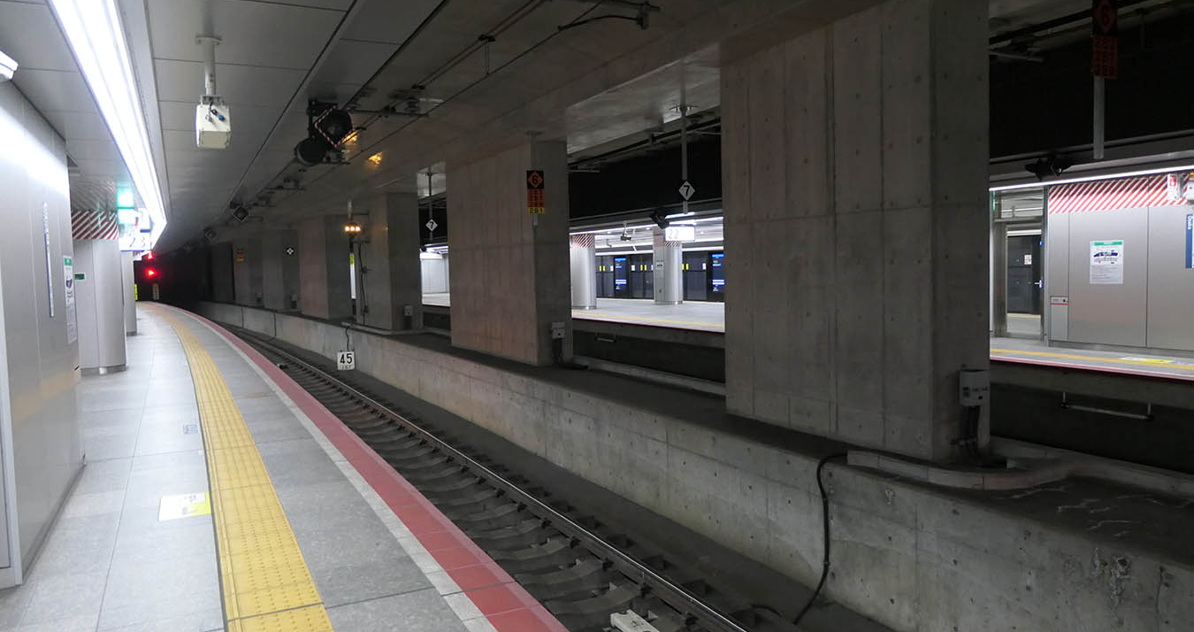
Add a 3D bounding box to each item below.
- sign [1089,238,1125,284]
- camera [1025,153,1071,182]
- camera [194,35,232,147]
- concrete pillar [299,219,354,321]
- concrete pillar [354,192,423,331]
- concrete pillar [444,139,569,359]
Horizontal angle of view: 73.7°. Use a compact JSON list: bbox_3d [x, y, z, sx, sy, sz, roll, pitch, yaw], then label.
[{"bbox_3d":[8.034,-0.843,12.543,0.020,0.720,0.520,-3,4,-28],"label":"sign"},{"bbox_3d":[6.287,-2.071,11.108,0.420,0.360,0.460,-3,4,-28],"label":"camera"},{"bbox_3d":[-1.972,-1.147,4.063,0.160,0.530,0.420,-3,4,-28],"label":"camera"},{"bbox_3d":[-11.628,-2.042,34.009,1.066,4.040,6.081,-3,4,-30],"label":"concrete pillar"},{"bbox_3d":[-6.709,-1.641,25.355,0.933,4.040,4.504,-3,4,-28],"label":"concrete pillar"},{"bbox_3d":[-1.977,-1.232,16.643,0.723,4.040,4.876,-3,4,-28],"label":"concrete pillar"}]

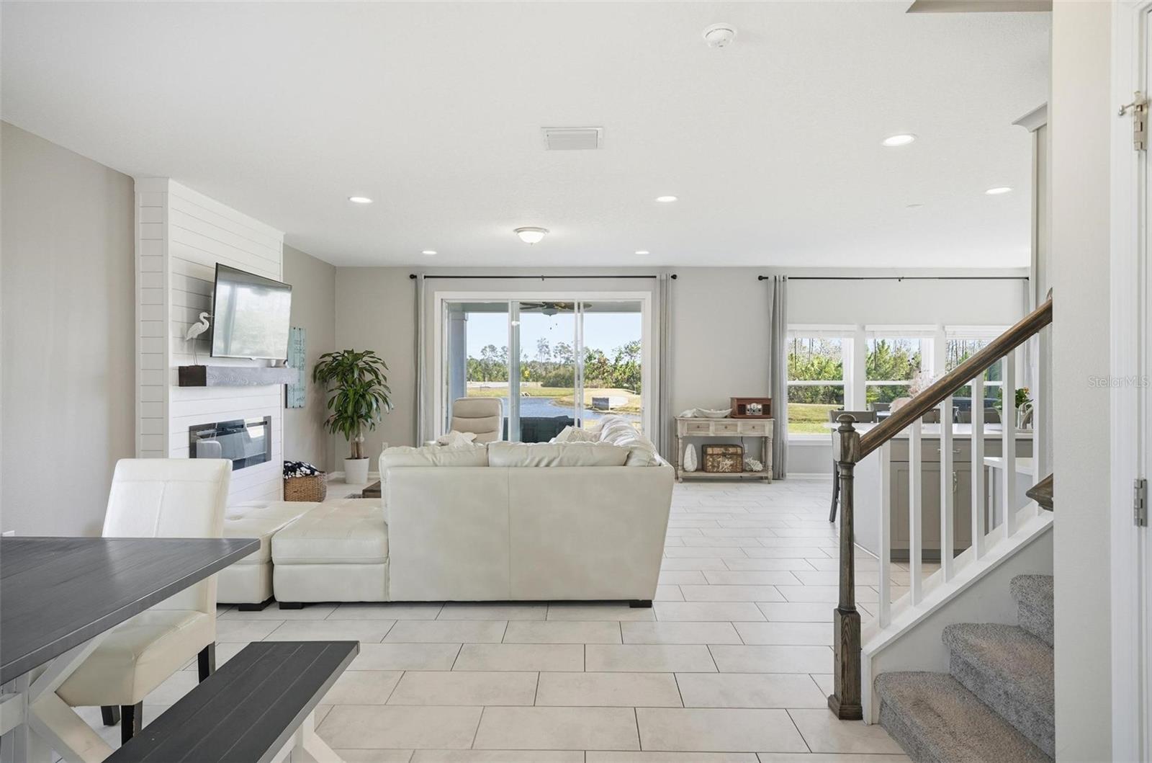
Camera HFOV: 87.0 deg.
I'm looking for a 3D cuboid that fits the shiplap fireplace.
[{"bbox_3d":[-3.088,-0.091,5.288,0.270,2.787,1.670,0,1,1],"label":"shiplap fireplace"}]

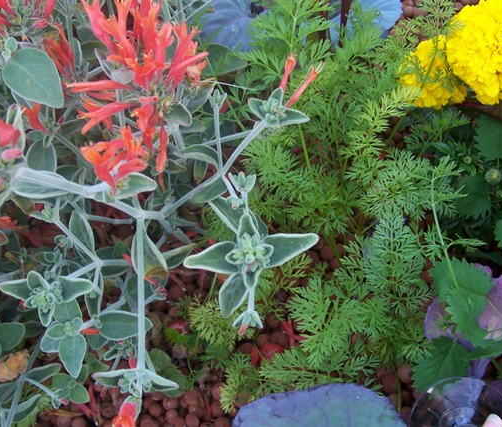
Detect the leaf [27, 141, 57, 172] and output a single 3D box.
[{"bbox_3d":[-0.193,-0.052,0.560,0.029,0.008,0.032,6,78,1],"label":"leaf"}]

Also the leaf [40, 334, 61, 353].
[{"bbox_3d":[-0.158,0.103,0.487,0.029,0.007,0.020,-34,66,10],"label":"leaf"}]

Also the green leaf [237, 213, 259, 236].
[{"bbox_3d":[-0.002,0.011,0.470,0.017,0.024,0.008,-6,25,-1],"label":"green leaf"}]

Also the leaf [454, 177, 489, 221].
[{"bbox_3d":[0.233,-0.016,0.640,0.045,0.010,0.047,-28,75,-8],"label":"leaf"}]

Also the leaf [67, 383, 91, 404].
[{"bbox_3d":[-0.170,0.178,0.600,0.024,0.006,0.019,37,87,-5],"label":"leaf"}]

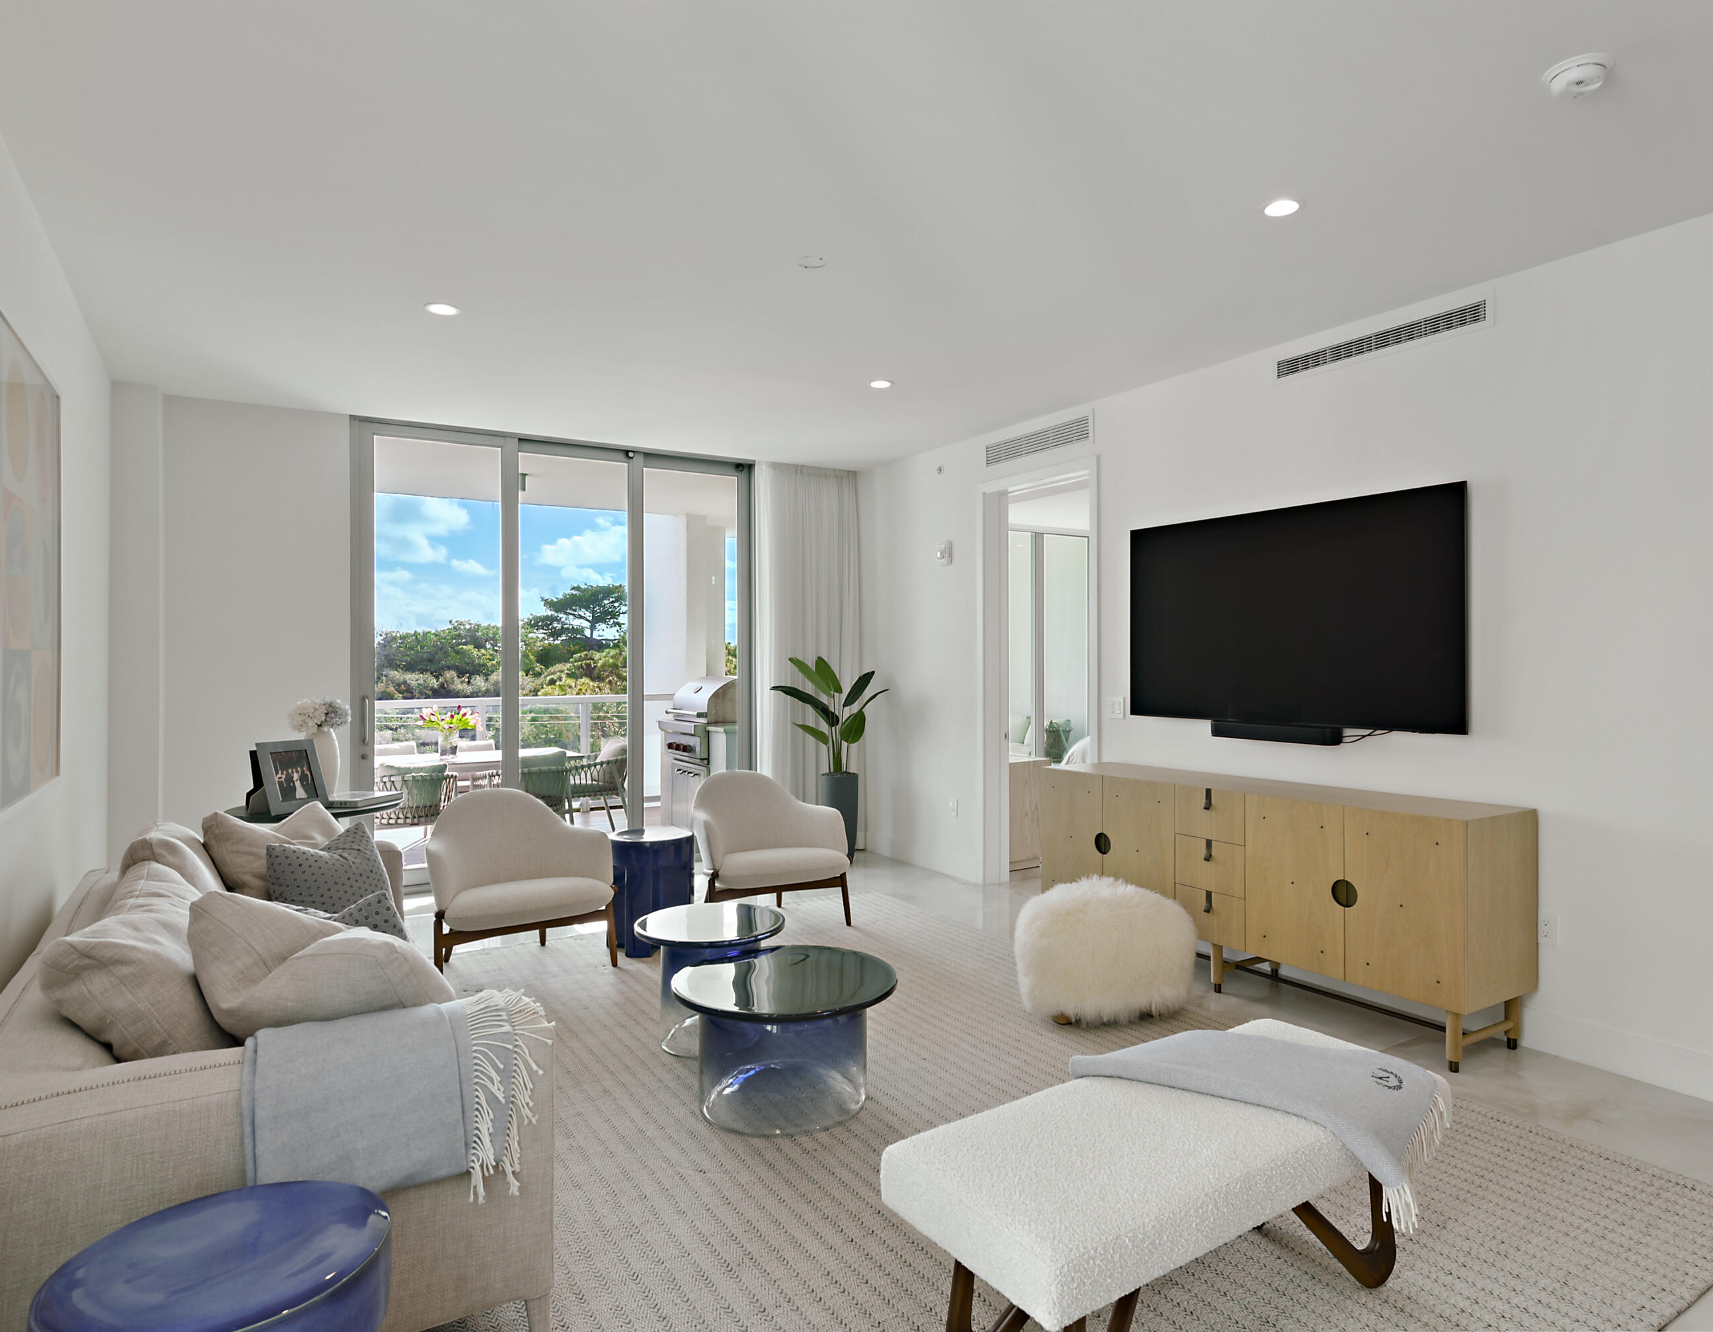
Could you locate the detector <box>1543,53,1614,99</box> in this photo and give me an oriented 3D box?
[{"bbox_3d":[1.730,-1.405,2.525,0.142,0.042,0.142,0,0,-30],"label":"detector"}]

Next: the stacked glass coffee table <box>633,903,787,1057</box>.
[{"bbox_3d":[-0.530,1.145,3.836,0.545,0.431,0.545,0,0,0],"label":"stacked glass coffee table"}]

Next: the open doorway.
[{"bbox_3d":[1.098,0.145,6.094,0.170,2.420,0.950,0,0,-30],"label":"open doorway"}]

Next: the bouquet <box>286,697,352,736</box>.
[{"bbox_3d":[-2.732,0.257,5.350,0.290,0.190,0.220,0,0,-27],"label":"bouquet"}]

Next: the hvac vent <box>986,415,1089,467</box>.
[{"bbox_3d":[1.043,-1.297,6.130,0.035,0.135,0.915,0,0,-30],"label":"hvac vent"}]

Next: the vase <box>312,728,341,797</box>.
[{"bbox_3d":[-2.729,0.504,5.362,0.198,0.381,0.198,0,0,-30],"label":"vase"}]

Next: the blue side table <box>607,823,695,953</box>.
[{"bbox_3d":[-0.988,1.085,5.089,0.410,0.545,0.410,0,0,-30],"label":"blue side table"}]

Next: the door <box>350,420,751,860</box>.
[{"bbox_3d":[-1.857,-0.040,6.806,2.590,2.803,0.150,0,0,-30],"label":"door"}]

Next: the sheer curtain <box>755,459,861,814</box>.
[{"bbox_3d":[-0.322,-0.038,7.342,0.900,2.740,0.140,0,0,-30],"label":"sheer curtain"}]

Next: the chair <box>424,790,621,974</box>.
[{"bbox_3d":[-1.564,0.972,4.790,0.800,0.775,0.730,0,0,-36],"label":"chair"}]

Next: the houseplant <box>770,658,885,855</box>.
[{"bbox_3d":[-0.130,0.648,7.057,0.770,1.410,0.680,0,0,-30],"label":"houseplant"}]

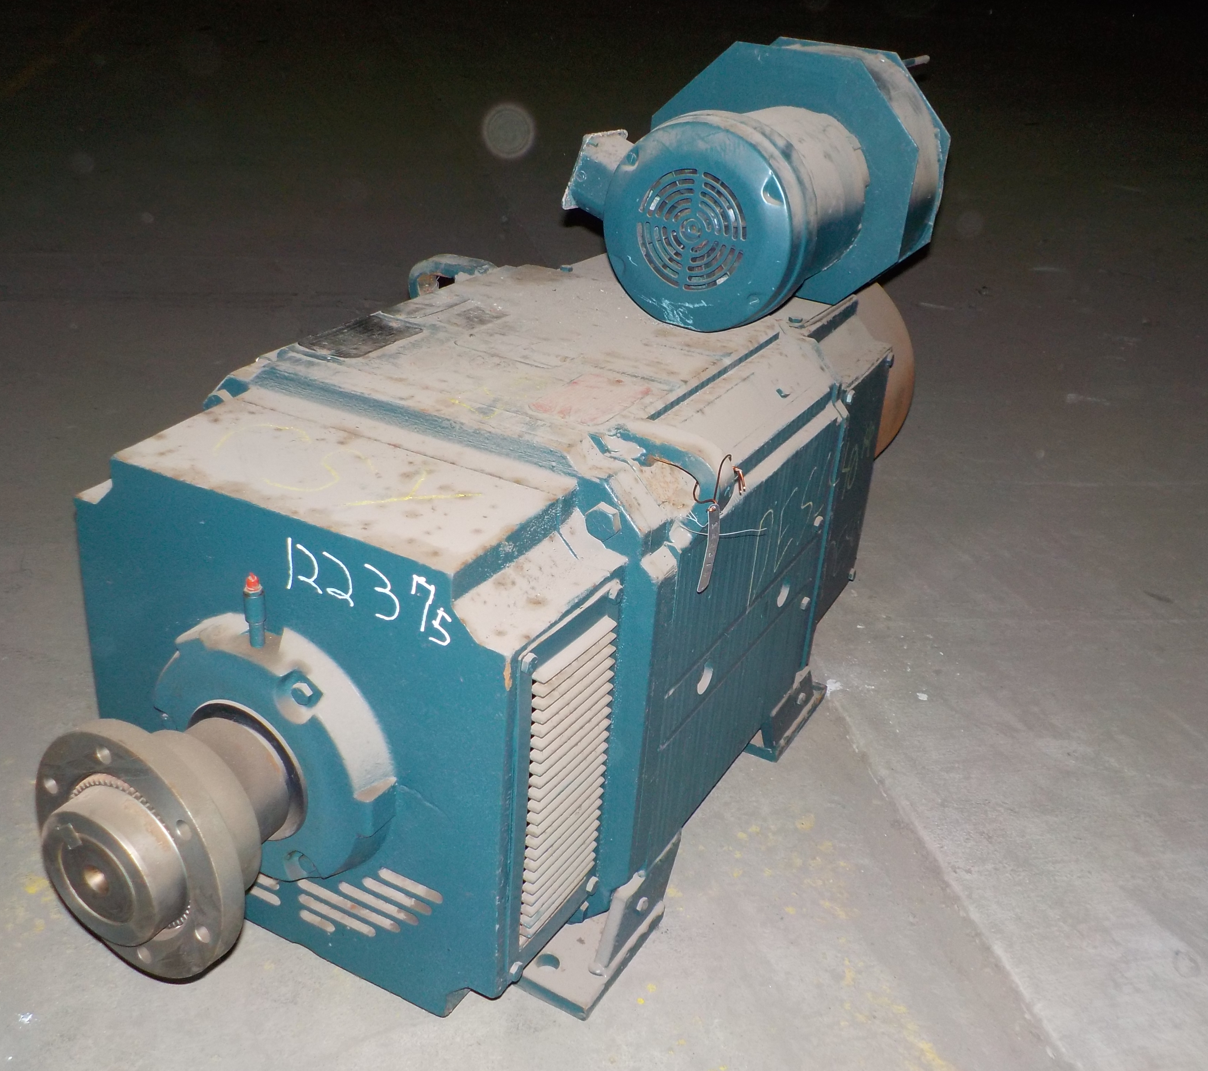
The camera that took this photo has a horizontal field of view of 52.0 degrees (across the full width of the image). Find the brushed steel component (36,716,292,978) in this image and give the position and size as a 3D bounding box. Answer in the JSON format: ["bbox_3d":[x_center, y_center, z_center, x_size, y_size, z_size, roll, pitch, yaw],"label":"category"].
[{"bbox_3d":[-0.299,0.203,0.865,0.176,0.176,0.136,17,28,25],"label":"brushed steel component"}]

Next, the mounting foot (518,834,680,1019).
[{"bbox_3d":[-0.007,0.326,1.099,0.084,0.072,0.182,17,28,25],"label":"mounting foot"}]

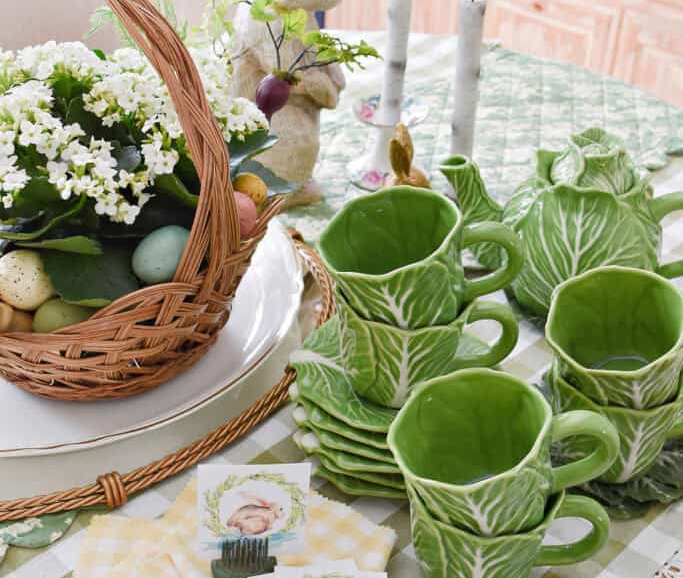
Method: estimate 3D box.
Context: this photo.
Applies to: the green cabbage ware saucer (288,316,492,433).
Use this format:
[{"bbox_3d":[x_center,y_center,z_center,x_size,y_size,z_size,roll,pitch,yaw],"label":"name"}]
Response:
[{"bbox_3d":[0.035,0.060,0.755,0.142,0.026,0.140,2,31,-1],"label":"green cabbage ware saucer"}]

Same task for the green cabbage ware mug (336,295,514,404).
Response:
[{"bbox_3d":[0.055,0.032,0.735,0.125,0.070,0.094,3,31,0],"label":"green cabbage ware mug"}]

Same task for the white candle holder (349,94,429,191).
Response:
[{"bbox_3d":[0.049,-0.151,1.147,0.080,0.070,0.080,3,31,0],"label":"white candle holder"}]

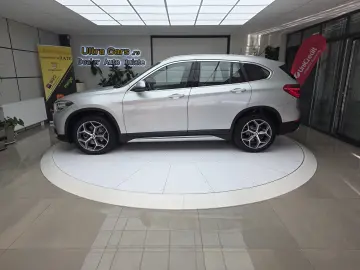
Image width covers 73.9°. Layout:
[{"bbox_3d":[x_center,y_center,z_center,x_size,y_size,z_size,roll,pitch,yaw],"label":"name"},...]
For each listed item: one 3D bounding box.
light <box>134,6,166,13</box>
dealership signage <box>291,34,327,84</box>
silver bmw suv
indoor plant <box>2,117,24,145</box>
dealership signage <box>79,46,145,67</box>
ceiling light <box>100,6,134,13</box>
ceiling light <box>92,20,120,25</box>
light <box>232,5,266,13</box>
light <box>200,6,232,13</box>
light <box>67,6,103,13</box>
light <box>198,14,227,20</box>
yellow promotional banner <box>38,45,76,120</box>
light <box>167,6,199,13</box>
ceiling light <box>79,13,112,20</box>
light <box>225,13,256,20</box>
[{"bbox_3d":[-0.543,-2.369,4.515,0.590,0.050,0.590,0,15,0],"label":"light"},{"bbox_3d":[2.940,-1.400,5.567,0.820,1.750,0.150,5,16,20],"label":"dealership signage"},{"bbox_3d":[-0.056,-0.681,4.649,4.440,1.600,1.870,-1,15,-2],"label":"silver bmw suv"},{"bbox_3d":[-3.337,-0.114,4.788,0.360,0.530,0.340,0,15,0],"label":"indoor plant"},{"bbox_3d":[-2.138,-2.474,7.519,2.182,0.604,0.060,0,15,0],"label":"dealership signage"},{"bbox_3d":[-1.143,-2.369,4.515,0.590,0.050,0.590,0,15,0],"label":"ceiling light"},{"bbox_3d":[-1.734,-2.666,5.620,0.600,0.050,0.600,0,15,0],"label":"ceiling light"},{"bbox_3d":[1.257,-2.369,4.515,0.590,0.050,0.590,0,15,0],"label":"light"},{"bbox_3d":[0.657,-2.369,4.515,0.590,0.050,0.590,0,15,0],"label":"light"},{"bbox_3d":[-1.738,-2.365,4.466,0.600,0.050,0.600,0,15,0],"label":"light"},{"bbox_3d":[0.657,-2.521,5.096,0.590,0.050,0.590,0,15,0],"label":"light"},{"bbox_3d":[-3.397,-1.384,6.730,0.820,2.060,0.150,-9,17,-31],"label":"yellow promotional banner"},{"bbox_3d":[0.062,-2.362,4.460,0.600,0.050,0.600,0,15,0],"label":"light"},{"bbox_3d":[-1.743,-2.520,5.096,0.590,0.050,0.590,0,15,0],"label":"ceiling light"},{"bbox_3d":[1.264,-2.513,5.038,0.600,0.050,0.600,0,15,0],"label":"light"}]

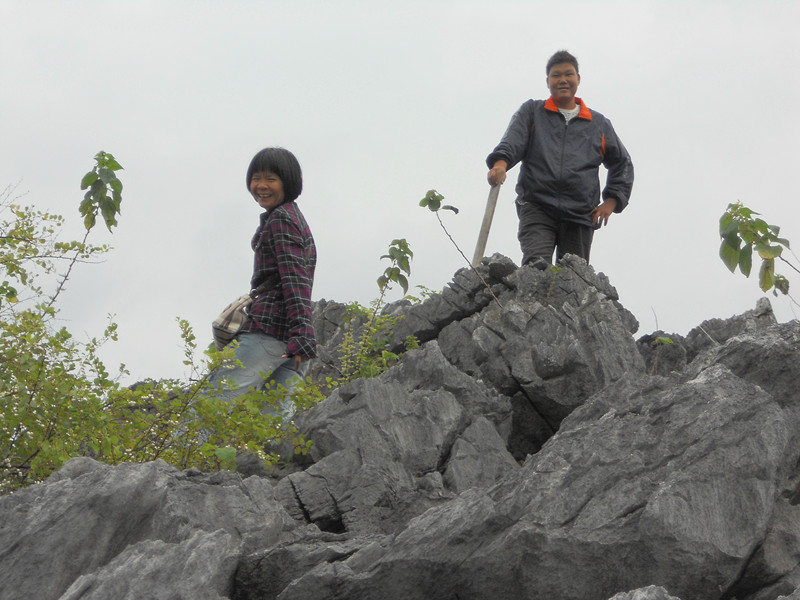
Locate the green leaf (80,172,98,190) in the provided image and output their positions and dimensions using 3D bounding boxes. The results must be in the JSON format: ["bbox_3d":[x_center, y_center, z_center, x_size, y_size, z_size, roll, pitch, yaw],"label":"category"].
[{"bbox_3d":[-1.008,-0.385,6.900,0.058,0.058,0.035,0,-11,0],"label":"green leaf"}]

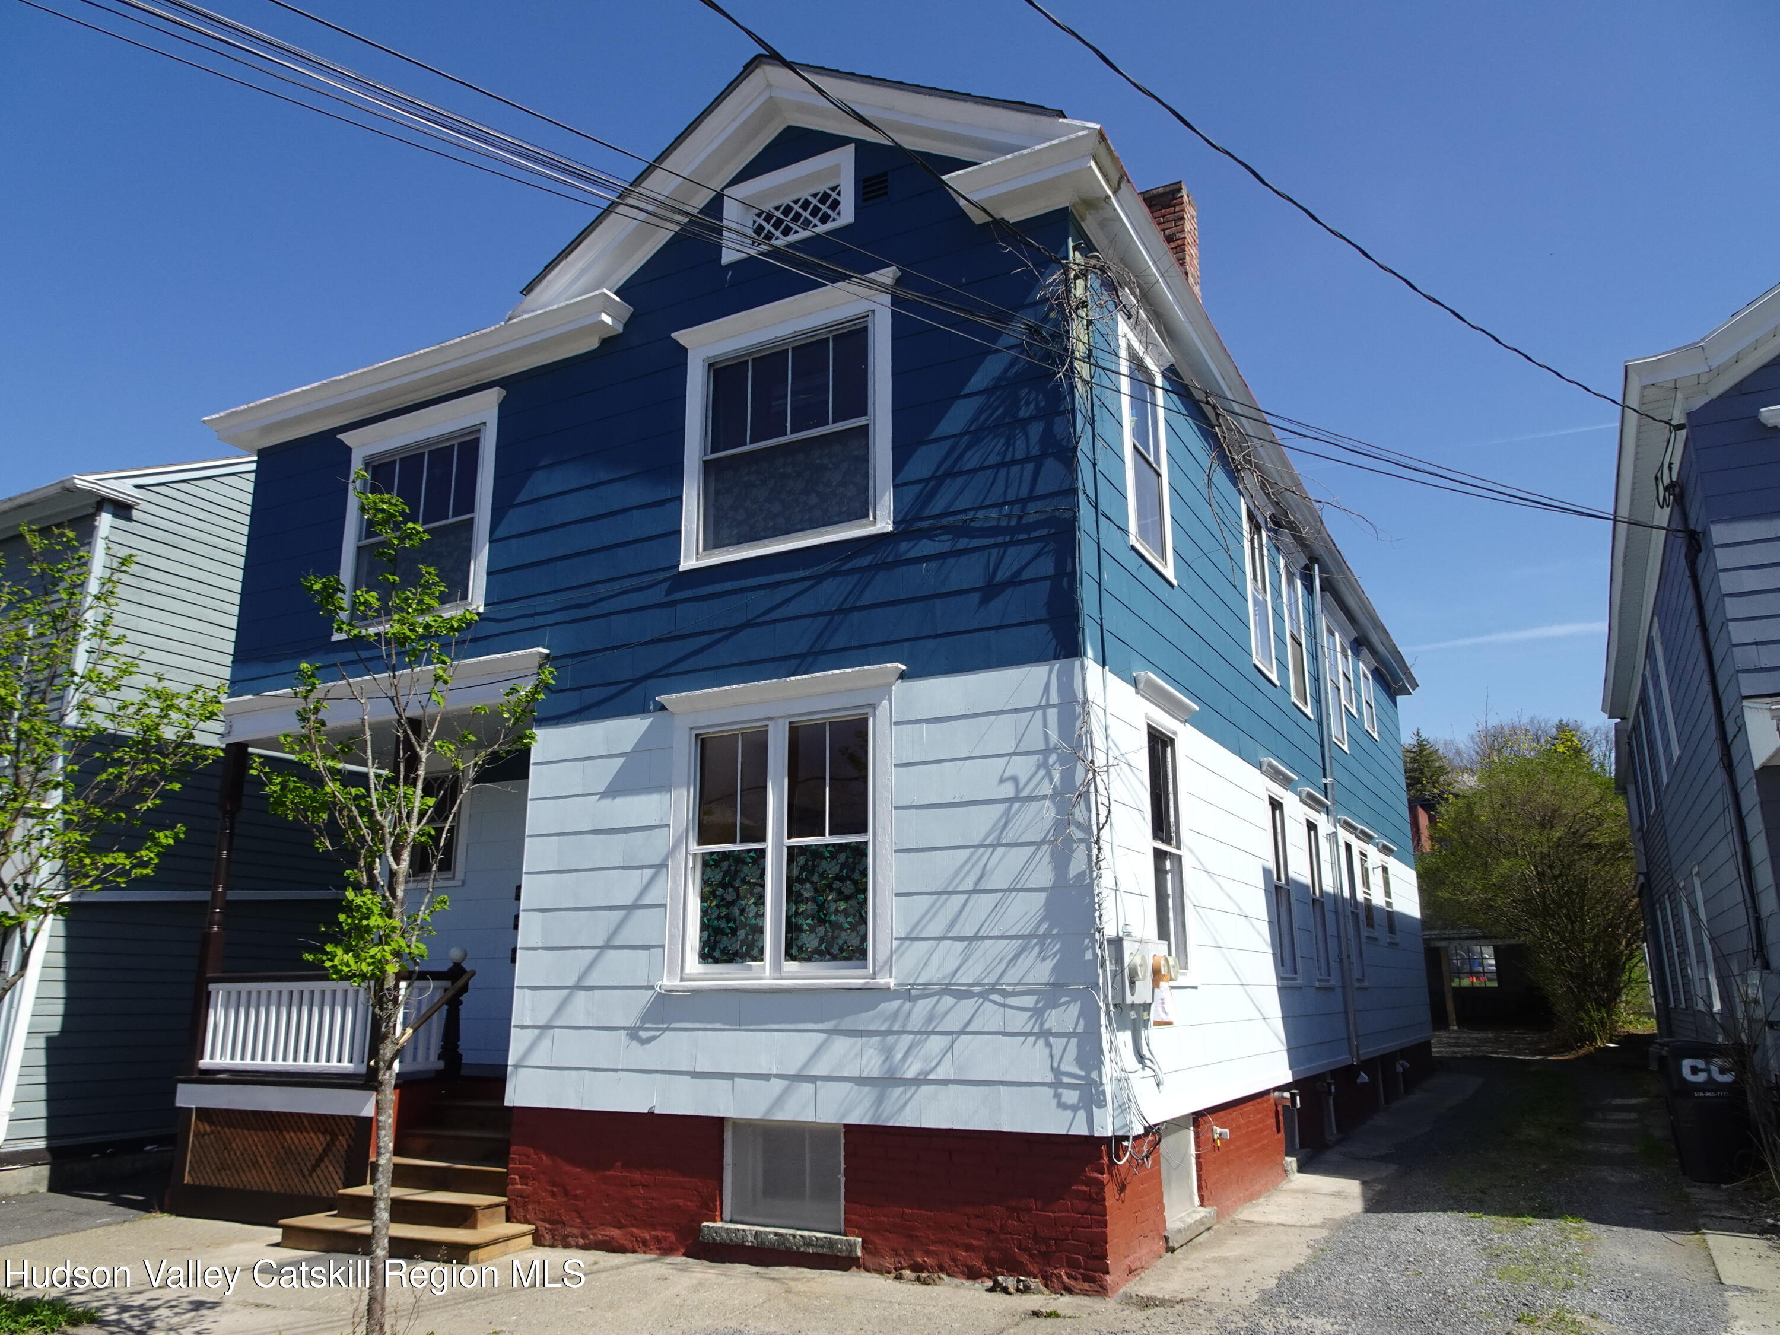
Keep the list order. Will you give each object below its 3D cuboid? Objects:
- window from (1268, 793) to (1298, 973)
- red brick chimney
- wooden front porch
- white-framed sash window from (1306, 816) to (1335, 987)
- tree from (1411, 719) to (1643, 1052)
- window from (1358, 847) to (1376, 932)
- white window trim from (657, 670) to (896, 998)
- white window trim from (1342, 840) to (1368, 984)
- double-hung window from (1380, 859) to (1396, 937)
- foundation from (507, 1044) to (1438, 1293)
[{"bbox_3d":[3.610,2.012,11.392,0.100,1.680,0.750,-8,-17,28],"label":"window"},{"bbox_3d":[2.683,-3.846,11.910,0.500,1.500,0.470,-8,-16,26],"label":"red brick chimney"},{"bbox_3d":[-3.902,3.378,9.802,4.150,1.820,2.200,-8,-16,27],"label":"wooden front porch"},{"bbox_3d":[4.482,2.434,12.887,0.110,1.710,0.940,-8,-16,28],"label":"white-framed sash window"},{"bbox_3d":[13.185,4.461,25.300,4.600,6.400,4.600,-8,-16,26],"label":"tree"},{"bbox_3d":[6.050,2.858,15.717,0.100,1.000,0.740,-8,-17,28],"label":"window"},{"bbox_3d":[-0.762,1.087,8.089,1.840,1.970,0.130,-8,-16,26],"label":"white window trim"},{"bbox_3d":[5.583,2.930,14.833,0.110,1.730,0.920,-8,-16,28],"label":"white window trim"},{"bbox_3d":[7.088,3.316,17.624,0.100,1.040,0.770,-8,-16,28],"label":"double-hung window"},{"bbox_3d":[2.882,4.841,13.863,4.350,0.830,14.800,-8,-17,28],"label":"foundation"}]

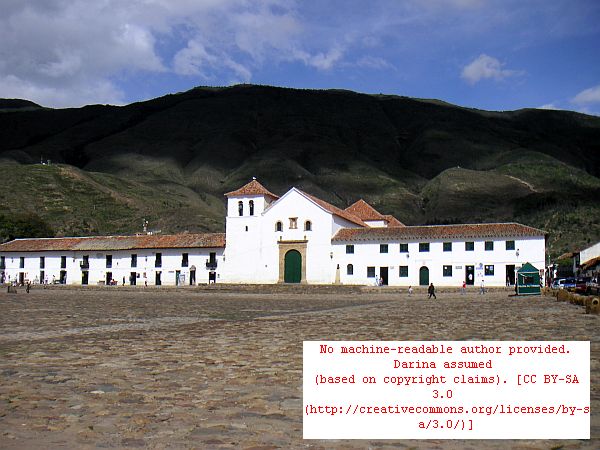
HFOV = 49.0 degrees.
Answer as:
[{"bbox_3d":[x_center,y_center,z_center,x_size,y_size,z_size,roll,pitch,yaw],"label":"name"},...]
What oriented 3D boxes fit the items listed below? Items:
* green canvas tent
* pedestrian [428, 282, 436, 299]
[{"bbox_3d":[26.433,6.219,76.000,2.500,3.700,2.500,-2,-5,18],"label":"green canvas tent"},{"bbox_3d":[14.081,7.024,70.000,0.740,1.700,0.520,0,-5,0],"label":"pedestrian"}]

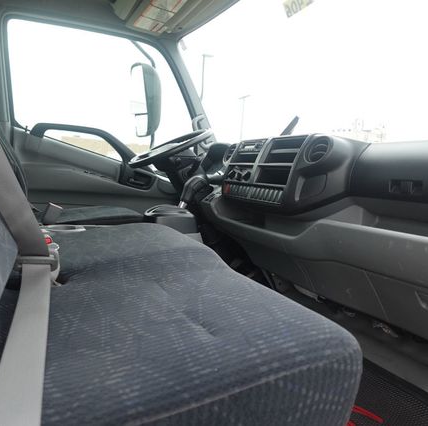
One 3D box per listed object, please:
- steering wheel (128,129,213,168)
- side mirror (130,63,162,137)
[{"bbox_3d":[-0.188,-0.273,1.551,0.443,0.100,0.443,-31,21,-23],"label":"steering wheel"},{"bbox_3d":[-0.405,-0.676,2.150,0.130,0.420,0.200,-5,9,-35],"label":"side mirror"}]

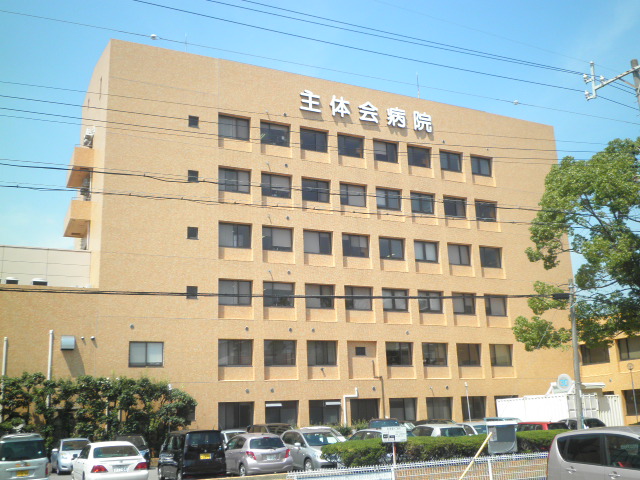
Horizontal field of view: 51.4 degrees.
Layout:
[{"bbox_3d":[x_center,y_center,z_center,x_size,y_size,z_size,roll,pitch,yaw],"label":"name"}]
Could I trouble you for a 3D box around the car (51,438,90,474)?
[{"bbox_3d":[-11.425,10.011,30.932,1.695,1.520,3.850,5,-15,-26],"label":"car"}]

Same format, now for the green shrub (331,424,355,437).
[{"bbox_3d":[1.301,11.366,38.500,1.400,1.350,1.300,5,-15,-26],"label":"green shrub"}]

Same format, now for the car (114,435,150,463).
[{"bbox_3d":[-9.303,10.243,31.988,1.660,1.520,3.900,5,-15,-26],"label":"car"}]

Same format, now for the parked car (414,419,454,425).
[{"bbox_3d":[6.711,11.144,38.289,1.720,1.580,4.200,5,-15,-26],"label":"parked car"}]

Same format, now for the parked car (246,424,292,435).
[{"bbox_3d":[-2.452,10.745,35.598,1.720,1.670,4.300,5,-15,-26],"label":"parked car"}]

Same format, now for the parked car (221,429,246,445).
[{"bbox_3d":[-4.528,10.672,34.382,1.690,1.530,4.000,5,-15,-26],"label":"parked car"}]

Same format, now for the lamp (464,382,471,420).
[{"bbox_3d":[9.465,10.916,42.000,0.250,3.750,0.250,5,-15,-26],"label":"lamp"}]

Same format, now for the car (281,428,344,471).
[{"bbox_3d":[-0.148,8.160,25.941,1.530,1.580,3.650,5,-15,-26],"label":"car"}]

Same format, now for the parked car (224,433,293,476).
[{"bbox_3d":[-2.584,8.196,25.658,1.695,1.500,3.885,5,-15,-26],"label":"parked car"}]

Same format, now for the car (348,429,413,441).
[{"bbox_3d":[2.253,8.610,27.839,1.700,1.450,4.150,5,-15,-26],"label":"car"}]

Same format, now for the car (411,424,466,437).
[{"bbox_3d":[4.680,8.739,28.761,1.600,1.500,3.650,5,-15,-26],"label":"car"}]

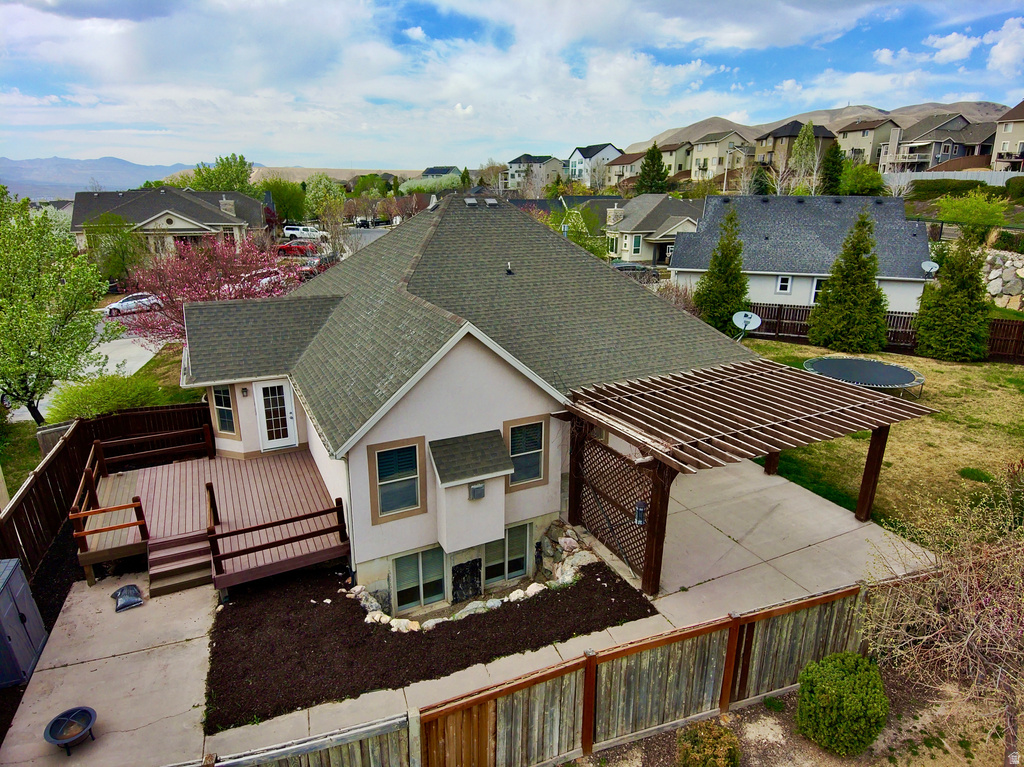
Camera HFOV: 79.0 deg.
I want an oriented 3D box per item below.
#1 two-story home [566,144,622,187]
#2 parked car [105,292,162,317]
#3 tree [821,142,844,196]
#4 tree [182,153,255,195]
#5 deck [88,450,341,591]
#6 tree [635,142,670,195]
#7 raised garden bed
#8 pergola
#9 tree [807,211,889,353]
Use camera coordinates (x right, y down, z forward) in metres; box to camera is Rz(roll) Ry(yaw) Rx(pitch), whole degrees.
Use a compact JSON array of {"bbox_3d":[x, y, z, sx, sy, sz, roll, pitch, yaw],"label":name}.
[{"bbox_3d":[21.652,-56.657,161.000,10.800,11.000,11.300,-7,19,-20],"label":"two-story home"},{"bbox_3d":[-29.405,-6.294,48.197,4.350,1.480,1.800,-13,22,-33],"label":"parked car"},{"bbox_3d":[50.070,-33.276,97.000,3.350,8.600,3.350,9,20,25],"label":"tree"},{"bbox_3d":[-39.246,-25.183,84.055,9.000,11.500,9.000,0,18,0],"label":"tree"},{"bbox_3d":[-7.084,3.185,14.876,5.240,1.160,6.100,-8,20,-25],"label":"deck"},{"bbox_3d":[27.199,-41.016,118.581,6.500,9.600,6.500,4,18,12],"label":"tree"},{"bbox_3d":[-1.545,4.339,12.359,8.050,0.300,3.650,-7,19,-20],"label":"raised garden bed"},{"bbox_3d":[5.097,1.959,14.806,7.450,3.200,4.900,-8,20,-24],"label":"pergola"},{"bbox_3d":[18.096,-5.393,32.492,3.750,7.050,3.750,7,19,19],"label":"tree"}]

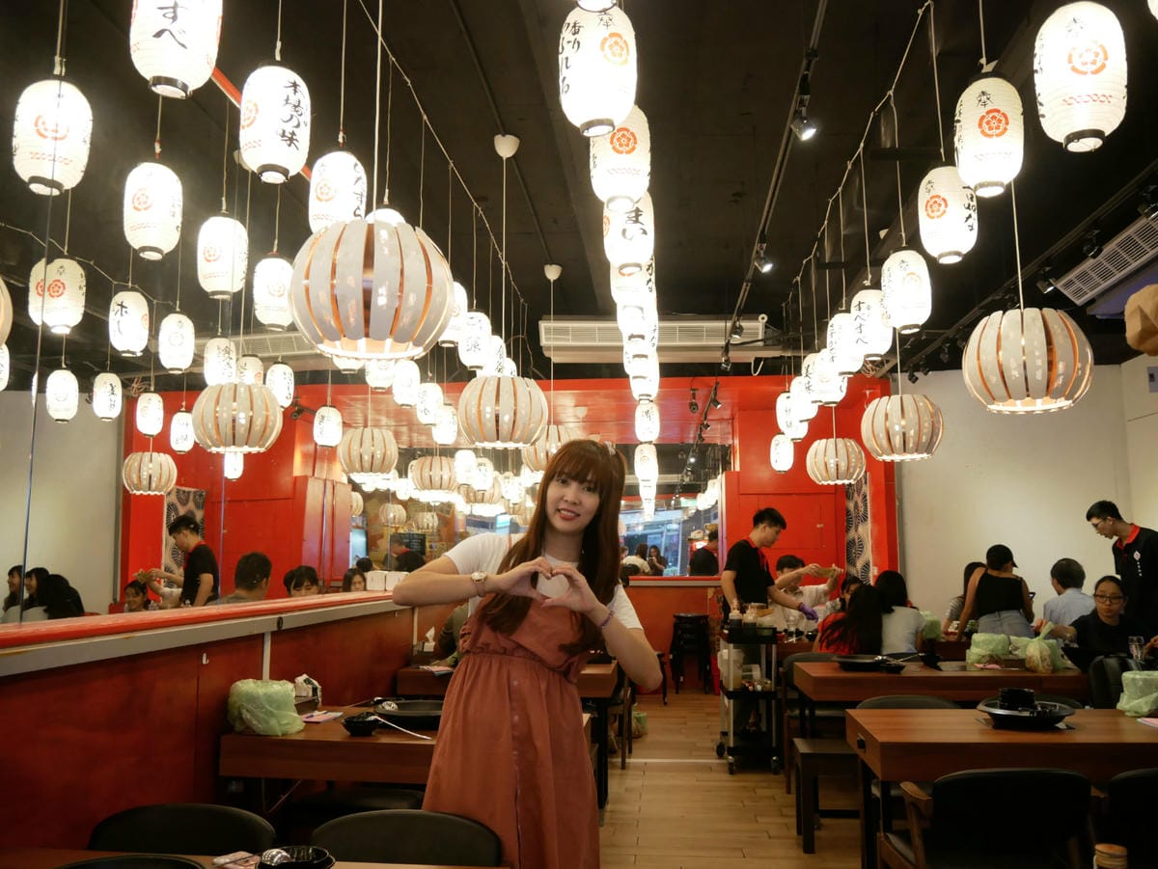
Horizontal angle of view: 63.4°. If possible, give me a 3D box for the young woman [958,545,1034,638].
[{"bbox_3d":[3.176,1.572,7.000,0.550,1.460,0.550,-2,-9,13],"label":"young woman"}]

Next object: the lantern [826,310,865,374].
[{"bbox_3d":[1.650,-0.563,5.782,0.220,0.390,0.220,-2,-8,16],"label":"lantern"}]

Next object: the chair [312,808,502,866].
[{"bbox_3d":[-0.428,1.222,1.906,0.550,0.760,0.530,-1,-8,5],"label":"chair"}]

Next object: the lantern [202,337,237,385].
[{"bbox_3d":[-2.220,-0.448,5.800,0.190,0.325,0.190,-1,-8,5],"label":"lantern"}]

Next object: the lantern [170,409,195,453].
[{"bbox_3d":[-3.869,-0.020,9.147,0.220,0.400,0.220,-1,-8,5],"label":"lantern"}]

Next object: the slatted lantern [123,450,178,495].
[{"bbox_3d":[-3.475,0.305,7.600,0.430,0.330,0.430,-1,-8,5],"label":"slatted lantern"}]

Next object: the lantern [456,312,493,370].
[{"bbox_3d":[-0.676,-0.617,6.107,0.220,0.400,0.220,-1,-8,5],"label":"lantern"}]

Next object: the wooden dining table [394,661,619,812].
[{"bbox_3d":[-0.370,1.664,5.158,1.170,0.750,0.700,-1,-8,5],"label":"wooden dining table"}]

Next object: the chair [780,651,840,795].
[{"bbox_3d":[1.458,1.705,5.585,0.520,0.760,0.520,-1,-8,5],"label":"chair"}]

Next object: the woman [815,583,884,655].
[{"bbox_3d":[1.861,1.615,6.350,0.460,1.190,0.680,0,-8,-3],"label":"woman"}]

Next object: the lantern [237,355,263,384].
[{"bbox_3d":[-2.763,-0.455,7.935,0.220,0.390,0.220,2,-8,-19],"label":"lantern"}]

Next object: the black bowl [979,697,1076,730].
[{"bbox_3d":[1.561,0.982,3.270,0.320,0.065,0.320,-1,-8,5],"label":"black bowl"}]

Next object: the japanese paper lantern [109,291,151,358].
[{"bbox_3d":[-2.777,-0.676,5.838,0.220,0.390,0.220,3,-8,-26],"label":"japanese paper lantern"}]

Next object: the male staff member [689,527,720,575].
[{"bbox_3d":[1.704,2.078,11.921,0.450,1.710,0.500,4,-9,-26],"label":"male staff member"}]

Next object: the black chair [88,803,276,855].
[{"bbox_3d":[-0.925,1.202,1.888,0.520,0.760,0.520,-1,-8,5],"label":"black chair"}]

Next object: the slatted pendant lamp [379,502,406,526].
[{"bbox_3d":[-3.278,1.405,16.354,0.490,0.380,0.490,1,-8,-11],"label":"slatted pendant lamp"}]

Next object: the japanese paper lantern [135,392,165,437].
[{"bbox_3d":[-3.225,-0.149,7.050,0.190,0.330,0.190,-1,-8,5],"label":"japanese paper lantern"}]

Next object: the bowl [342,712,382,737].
[{"bbox_3d":[-0.740,0.996,3.204,0.143,0.057,0.143,1,-8,-13],"label":"bowl"}]

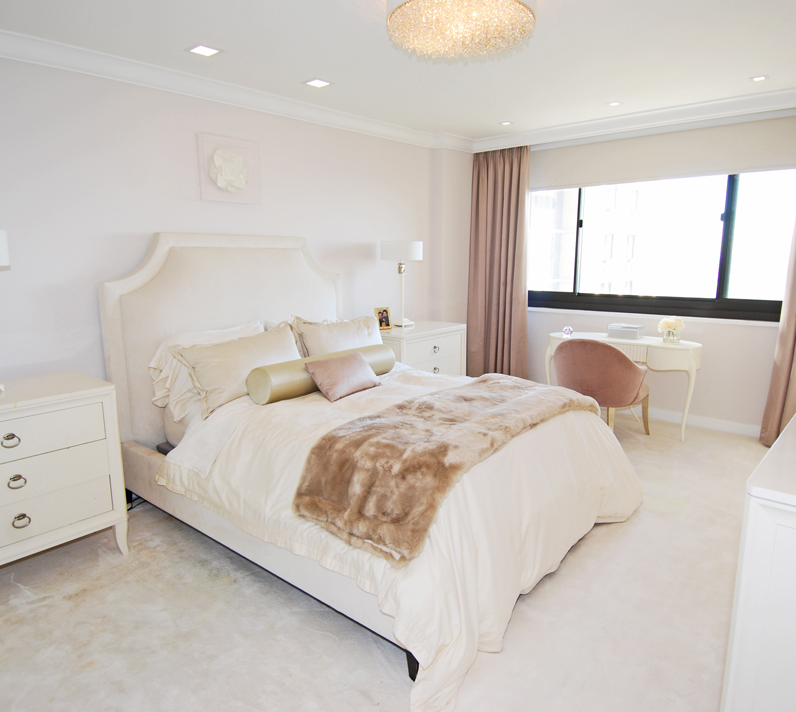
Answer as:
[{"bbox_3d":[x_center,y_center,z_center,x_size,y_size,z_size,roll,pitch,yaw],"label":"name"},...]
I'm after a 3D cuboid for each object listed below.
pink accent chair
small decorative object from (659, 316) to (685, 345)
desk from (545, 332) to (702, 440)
[{"bbox_3d":[1.671,0.232,4.309,0.638,0.806,0.638,-8,13,-33],"label":"pink accent chair"},{"bbox_3d":[2.255,-0.217,4.364,0.189,0.206,0.189,9,14,42],"label":"small decorative object"},{"bbox_3d":[1.912,0.217,4.583,1.196,0.728,0.507,9,14,42],"label":"desk"}]

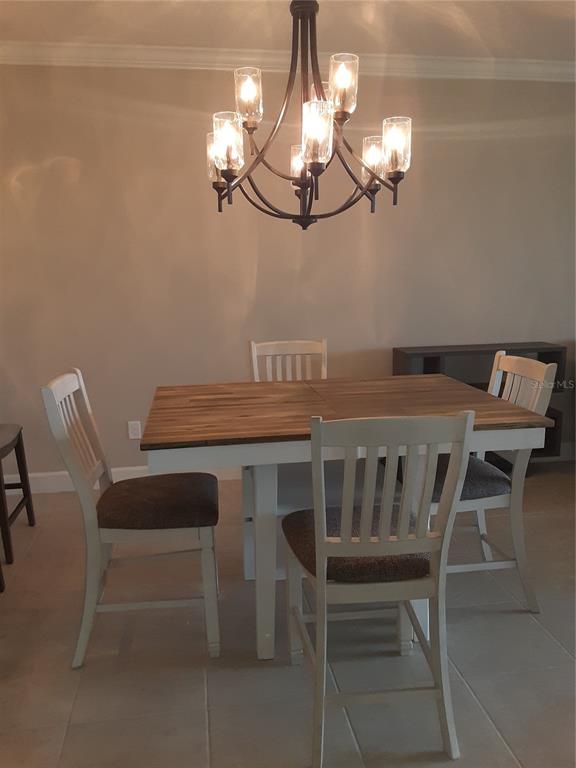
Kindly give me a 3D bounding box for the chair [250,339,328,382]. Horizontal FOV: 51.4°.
[{"bbox_3d":[0.059,0.328,3.102,0.475,1.065,0.575,-3,11,-9],"label":"chair"}]

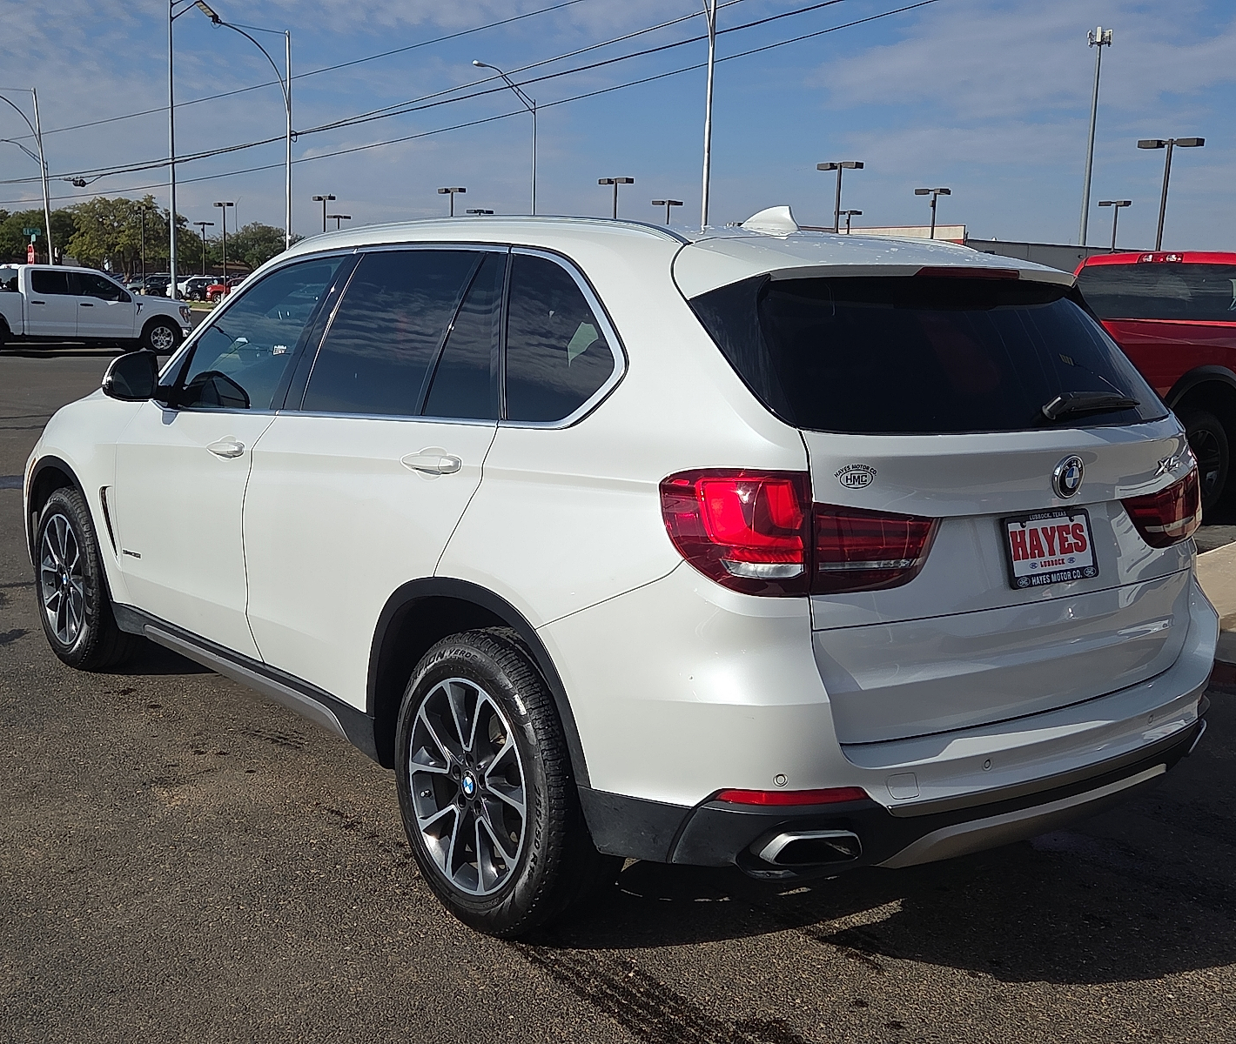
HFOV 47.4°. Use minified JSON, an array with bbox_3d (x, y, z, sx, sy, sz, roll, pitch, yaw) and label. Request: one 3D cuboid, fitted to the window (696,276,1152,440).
[{"bbox_3d":[0.822,-0.366,3.247,1.380,0.460,0.170,-5,-28,-39],"label":"window"}]

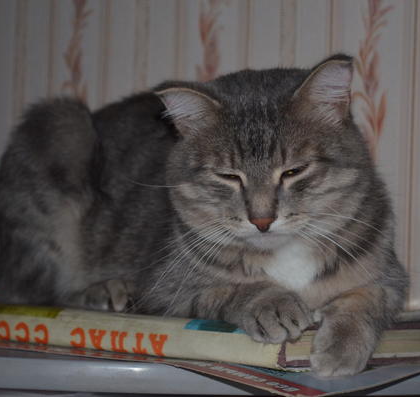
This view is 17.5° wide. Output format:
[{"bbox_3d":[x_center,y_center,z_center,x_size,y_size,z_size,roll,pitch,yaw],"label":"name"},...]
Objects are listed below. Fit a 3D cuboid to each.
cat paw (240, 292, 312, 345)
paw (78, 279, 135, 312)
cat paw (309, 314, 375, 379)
[{"bbox_3d":[0.035,0.065,0.735,0.032,0.027,0.038,4,-4,-29],"label":"cat paw"},{"bbox_3d":[-0.064,0.060,0.845,0.030,0.021,0.038,4,-4,-30],"label":"paw"},{"bbox_3d":[0.071,0.079,0.735,0.032,0.033,0.036,1,-3,12],"label":"cat paw"}]

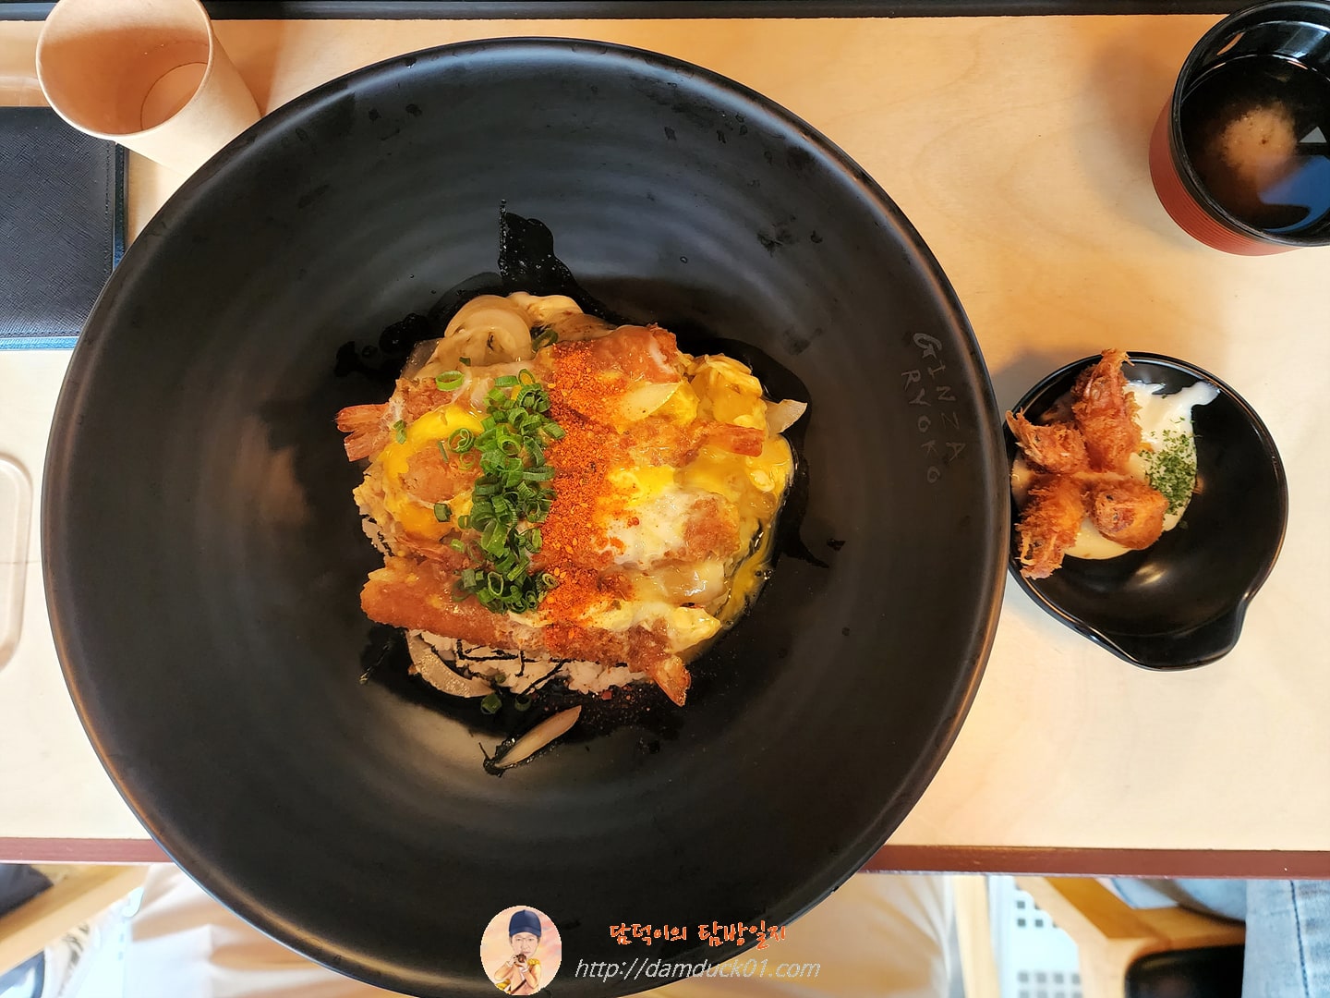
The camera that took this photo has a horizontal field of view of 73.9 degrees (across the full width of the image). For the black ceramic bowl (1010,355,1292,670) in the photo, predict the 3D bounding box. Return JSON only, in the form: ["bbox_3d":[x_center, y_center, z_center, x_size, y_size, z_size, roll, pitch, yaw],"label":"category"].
[{"bbox_3d":[0.199,0.007,0.392,0.121,0.048,0.134,-14,88,-1],"label":"black ceramic bowl"}]

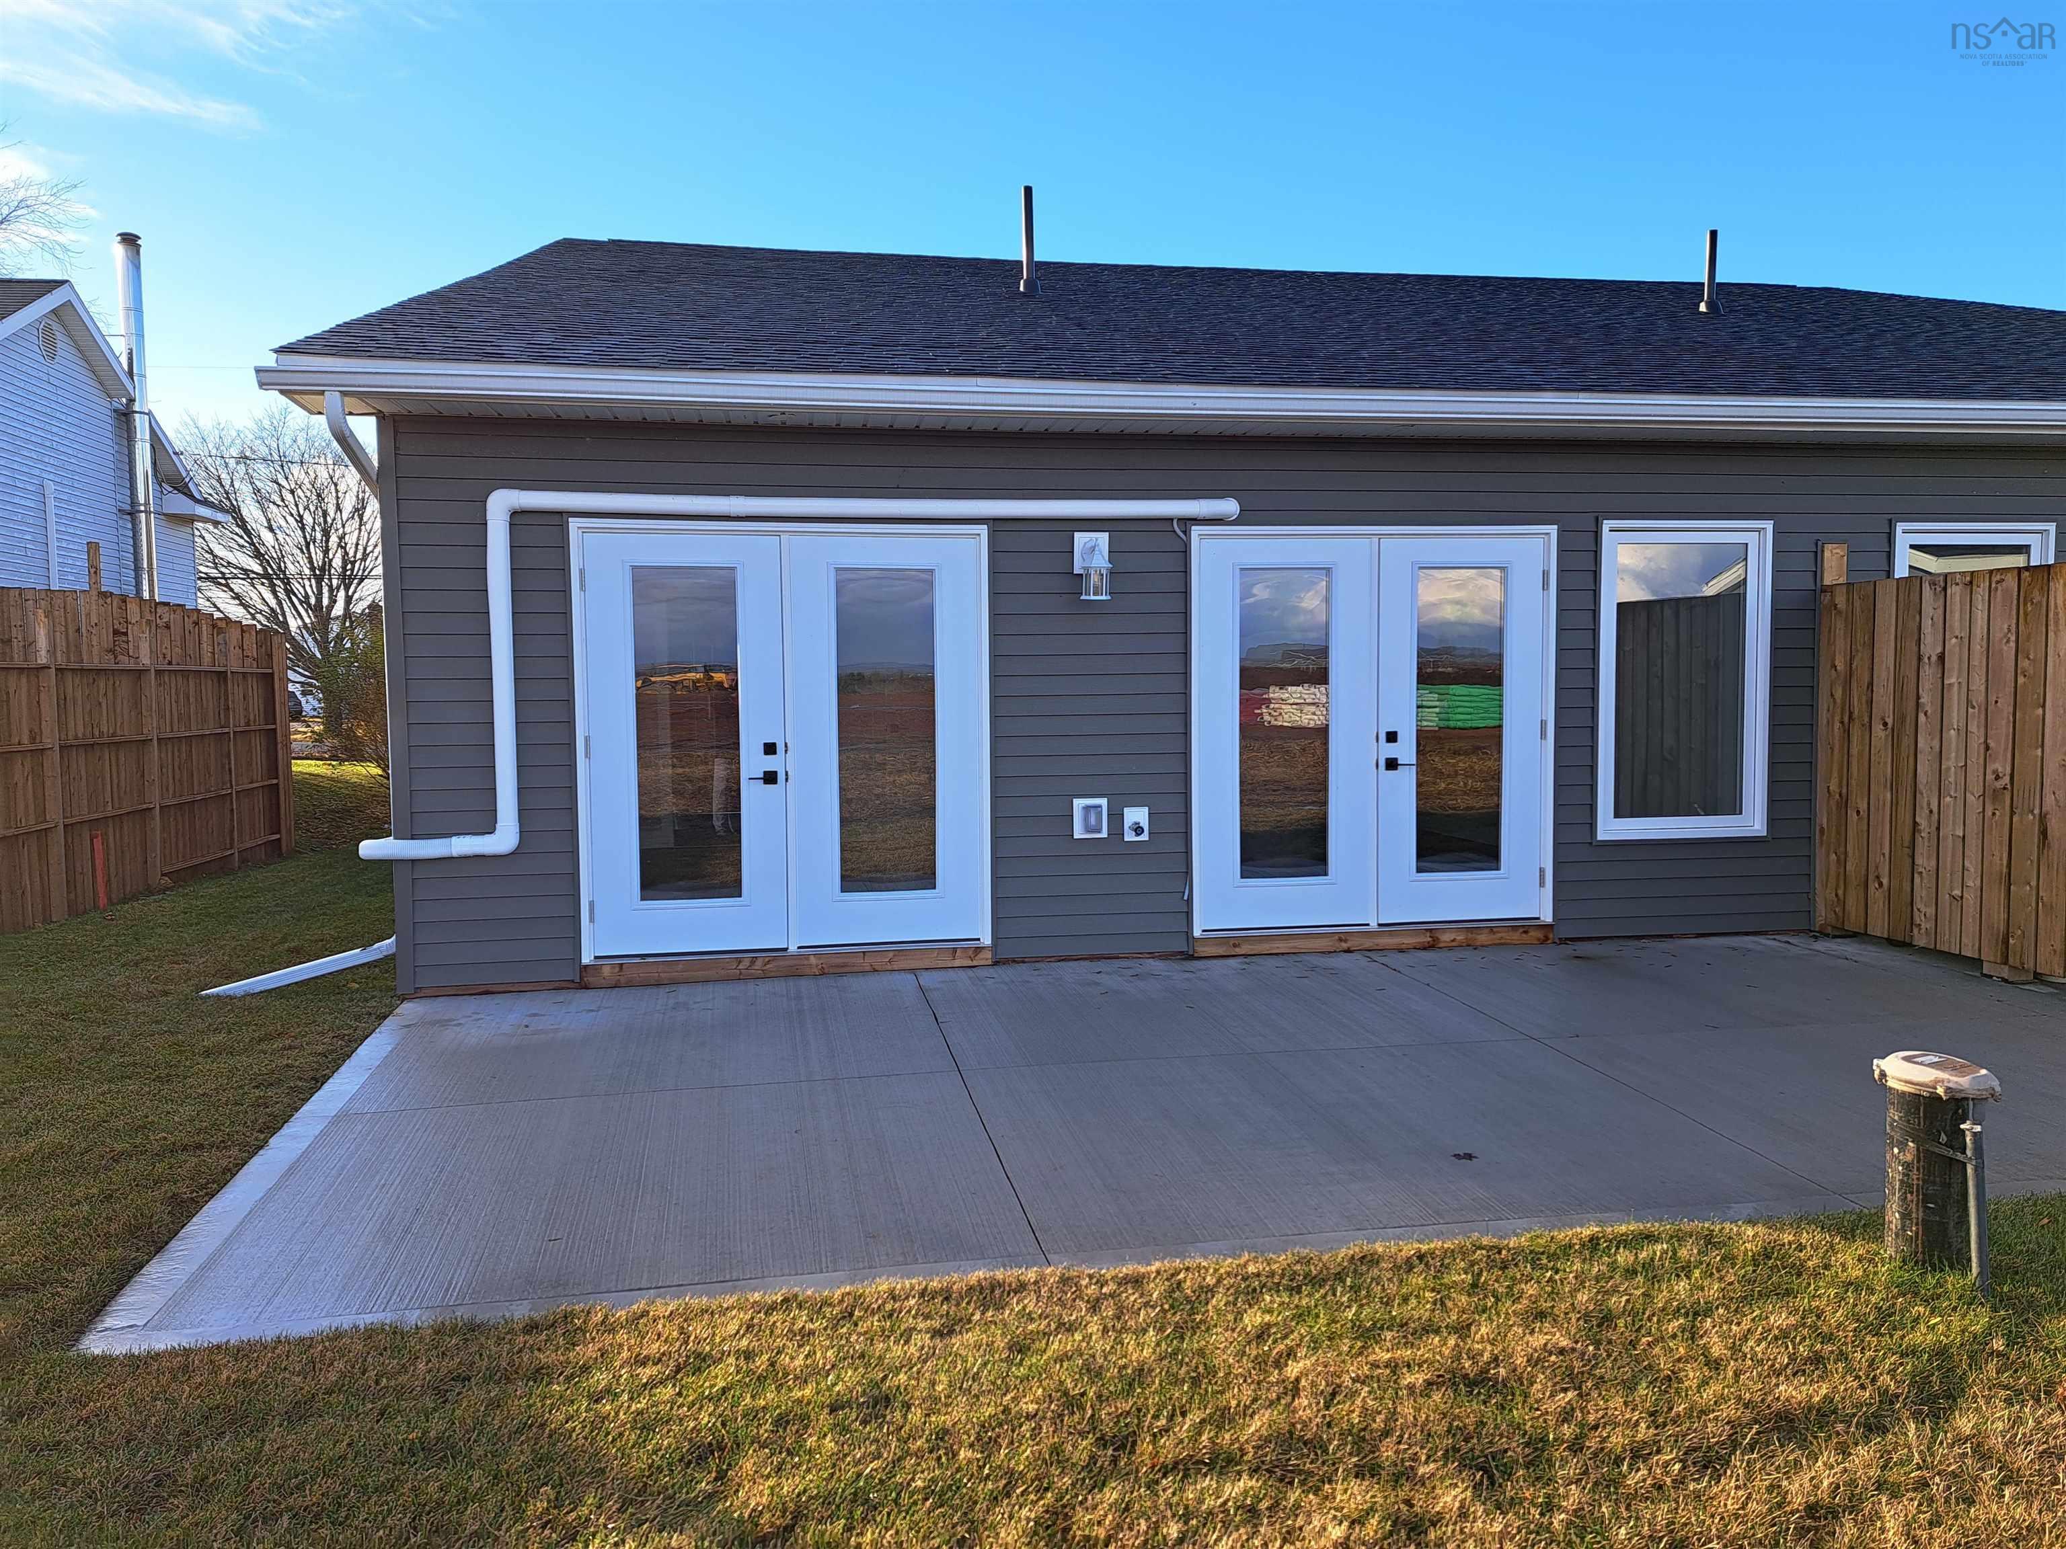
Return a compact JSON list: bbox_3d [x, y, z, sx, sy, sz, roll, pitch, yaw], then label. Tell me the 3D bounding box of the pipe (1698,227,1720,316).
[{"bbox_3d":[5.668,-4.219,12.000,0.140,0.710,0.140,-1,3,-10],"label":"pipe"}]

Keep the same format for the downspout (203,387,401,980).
[{"bbox_3d":[-3.400,-0.295,6.430,0.940,2.680,0.760,-1,3,-10],"label":"downspout"}]

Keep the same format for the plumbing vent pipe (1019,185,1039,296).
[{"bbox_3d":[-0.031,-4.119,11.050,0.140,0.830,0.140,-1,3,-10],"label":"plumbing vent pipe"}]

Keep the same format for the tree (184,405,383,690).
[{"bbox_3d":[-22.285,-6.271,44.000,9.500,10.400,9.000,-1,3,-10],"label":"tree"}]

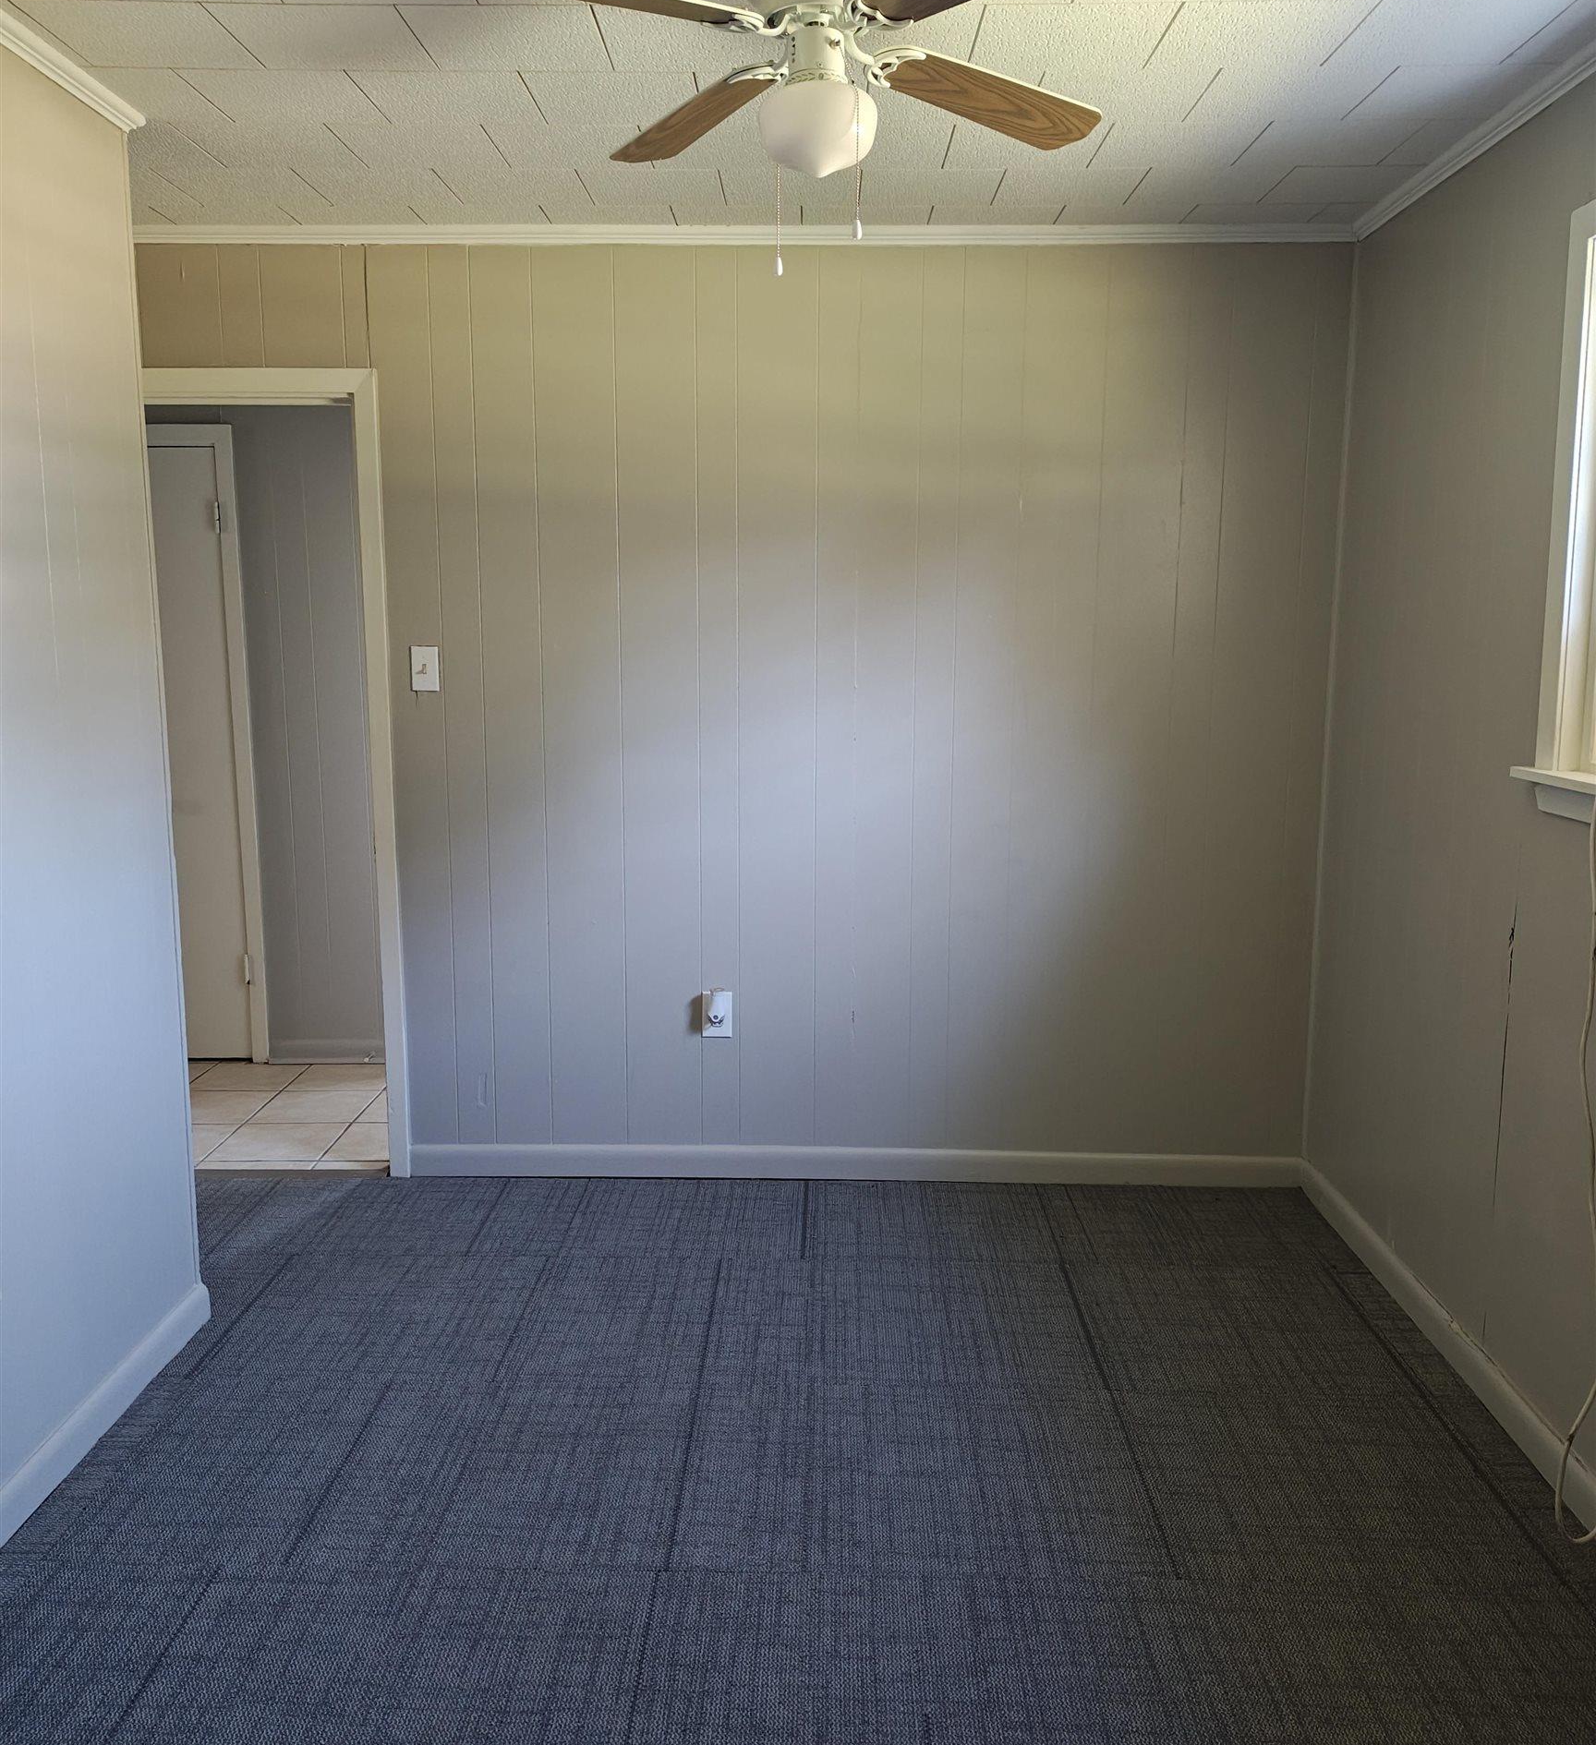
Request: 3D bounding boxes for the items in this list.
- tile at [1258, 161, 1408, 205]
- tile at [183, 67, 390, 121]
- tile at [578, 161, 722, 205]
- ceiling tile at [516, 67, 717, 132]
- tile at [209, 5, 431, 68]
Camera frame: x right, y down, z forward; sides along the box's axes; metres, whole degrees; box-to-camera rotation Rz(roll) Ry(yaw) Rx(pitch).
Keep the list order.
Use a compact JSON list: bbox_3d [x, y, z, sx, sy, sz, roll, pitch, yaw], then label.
[{"bbox_3d":[1.200,-1.528,3.399,0.290,0.015,0.305,0,10,1],"label":"tile"},{"bbox_3d":[-0.940,-1.426,2.827,0.305,0.018,0.305,0,10,1],"label":"tile"},{"bbox_3d":[-0.317,-1.531,3.422,0.305,0.015,0.305,0,10,1],"label":"tile"},{"bbox_3d":[-0.331,-1.427,2.822,0.305,0.015,0.305,0,10,1],"label":"ceiling tile"},{"bbox_3d":[-0.774,-1.374,2.526,0.305,0.018,0.305,0,10,1],"label":"tile"}]

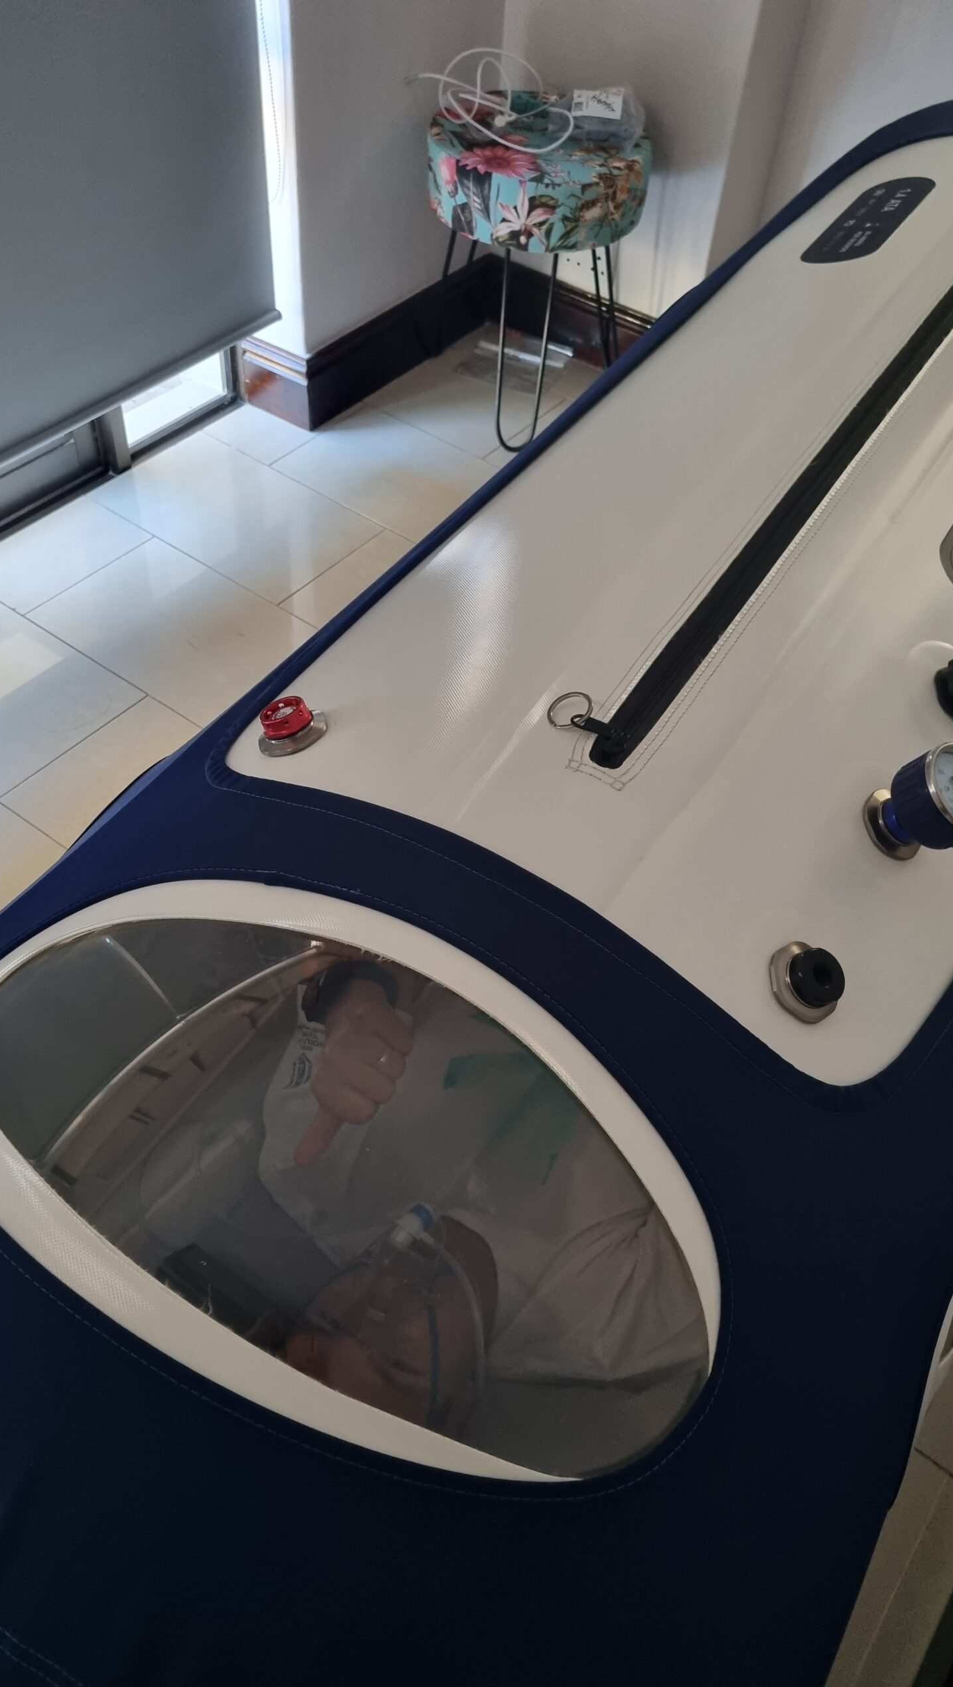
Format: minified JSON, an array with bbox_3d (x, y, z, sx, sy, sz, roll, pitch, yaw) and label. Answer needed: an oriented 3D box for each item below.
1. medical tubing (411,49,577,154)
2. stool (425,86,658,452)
[{"bbox_3d":[0.027,-1.306,2.235,0.291,0.121,0.213,8,49,0],"label":"medical tubing"},{"bbox_3d":[0.097,-1.119,2.491,0.409,0.509,0.409,8,49,0],"label":"stool"}]

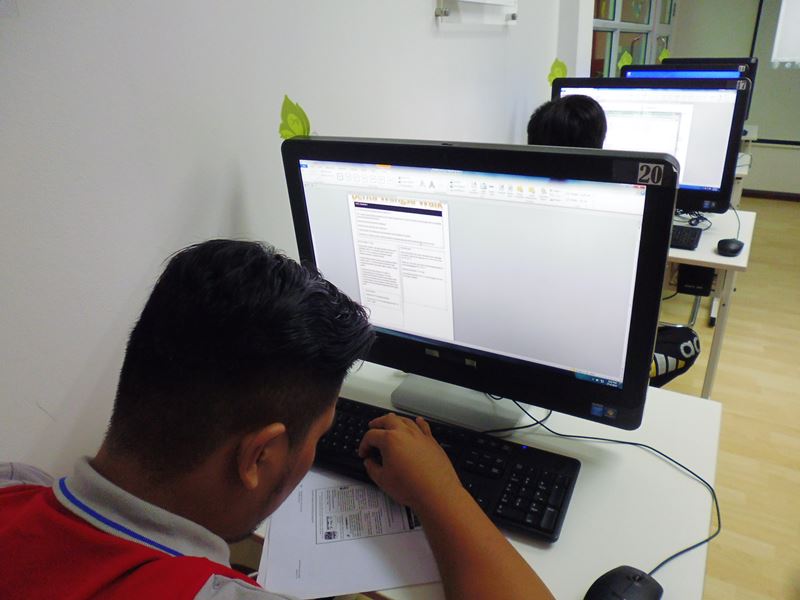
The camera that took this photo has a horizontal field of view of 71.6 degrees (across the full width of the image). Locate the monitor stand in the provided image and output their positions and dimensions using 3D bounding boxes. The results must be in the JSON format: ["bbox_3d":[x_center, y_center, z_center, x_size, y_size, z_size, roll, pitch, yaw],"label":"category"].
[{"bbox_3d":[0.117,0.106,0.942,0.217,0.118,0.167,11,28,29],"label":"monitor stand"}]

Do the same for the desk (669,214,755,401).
[{"bbox_3d":[0.733,0.073,2.008,0.798,0.744,0.586,12,28,30],"label":"desk"}]

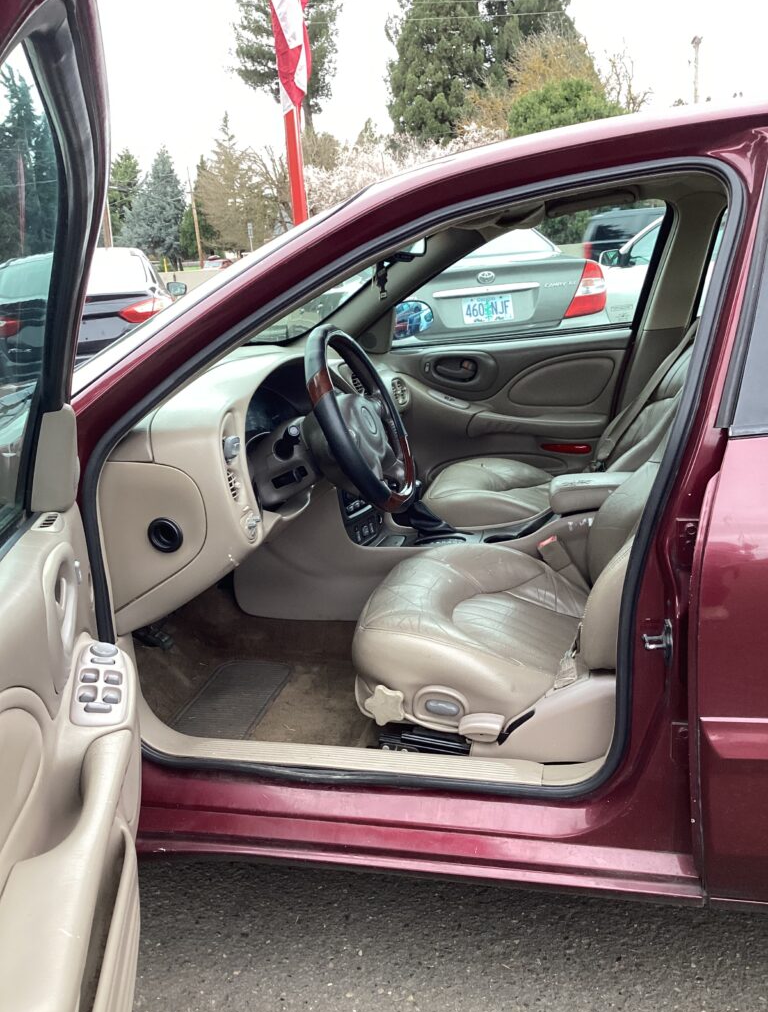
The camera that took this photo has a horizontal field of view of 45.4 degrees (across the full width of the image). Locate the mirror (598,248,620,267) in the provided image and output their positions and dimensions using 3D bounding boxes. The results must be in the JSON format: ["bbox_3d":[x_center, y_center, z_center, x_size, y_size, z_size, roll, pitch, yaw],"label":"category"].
[{"bbox_3d":[1.778,-1.951,7.200,0.200,0.150,0.130,-6,16,-5],"label":"mirror"}]

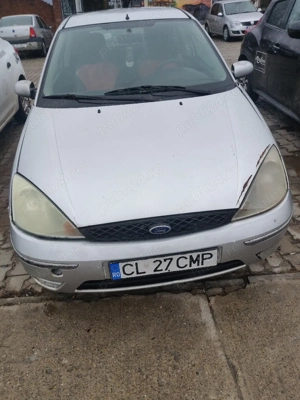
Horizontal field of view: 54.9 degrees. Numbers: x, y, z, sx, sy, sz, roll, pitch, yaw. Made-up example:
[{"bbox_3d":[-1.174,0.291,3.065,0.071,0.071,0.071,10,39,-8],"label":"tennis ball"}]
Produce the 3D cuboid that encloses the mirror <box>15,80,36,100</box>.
[{"bbox_3d":[-0.980,-0.876,2.276,0.190,0.135,0.150,-7,34,-3],"label":"mirror"}]

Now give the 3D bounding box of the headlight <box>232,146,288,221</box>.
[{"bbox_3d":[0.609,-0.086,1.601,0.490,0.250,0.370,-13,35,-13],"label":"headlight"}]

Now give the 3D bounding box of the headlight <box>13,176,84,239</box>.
[{"bbox_3d":[-0.562,0.049,1.542,0.490,0.250,0.370,0,34,7],"label":"headlight"}]

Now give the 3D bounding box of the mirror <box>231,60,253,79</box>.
[{"bbox_3d":[0.751,-1.071,2.365,0.190,0.135,0.150,-7,34,-3],"label":"mirror"}]

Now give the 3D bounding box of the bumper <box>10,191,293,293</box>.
[{"bbox_3d":[0.047,0.220,1.636,1.680,0.410,0.490,-7,34,-3],"label":"bumper"}]

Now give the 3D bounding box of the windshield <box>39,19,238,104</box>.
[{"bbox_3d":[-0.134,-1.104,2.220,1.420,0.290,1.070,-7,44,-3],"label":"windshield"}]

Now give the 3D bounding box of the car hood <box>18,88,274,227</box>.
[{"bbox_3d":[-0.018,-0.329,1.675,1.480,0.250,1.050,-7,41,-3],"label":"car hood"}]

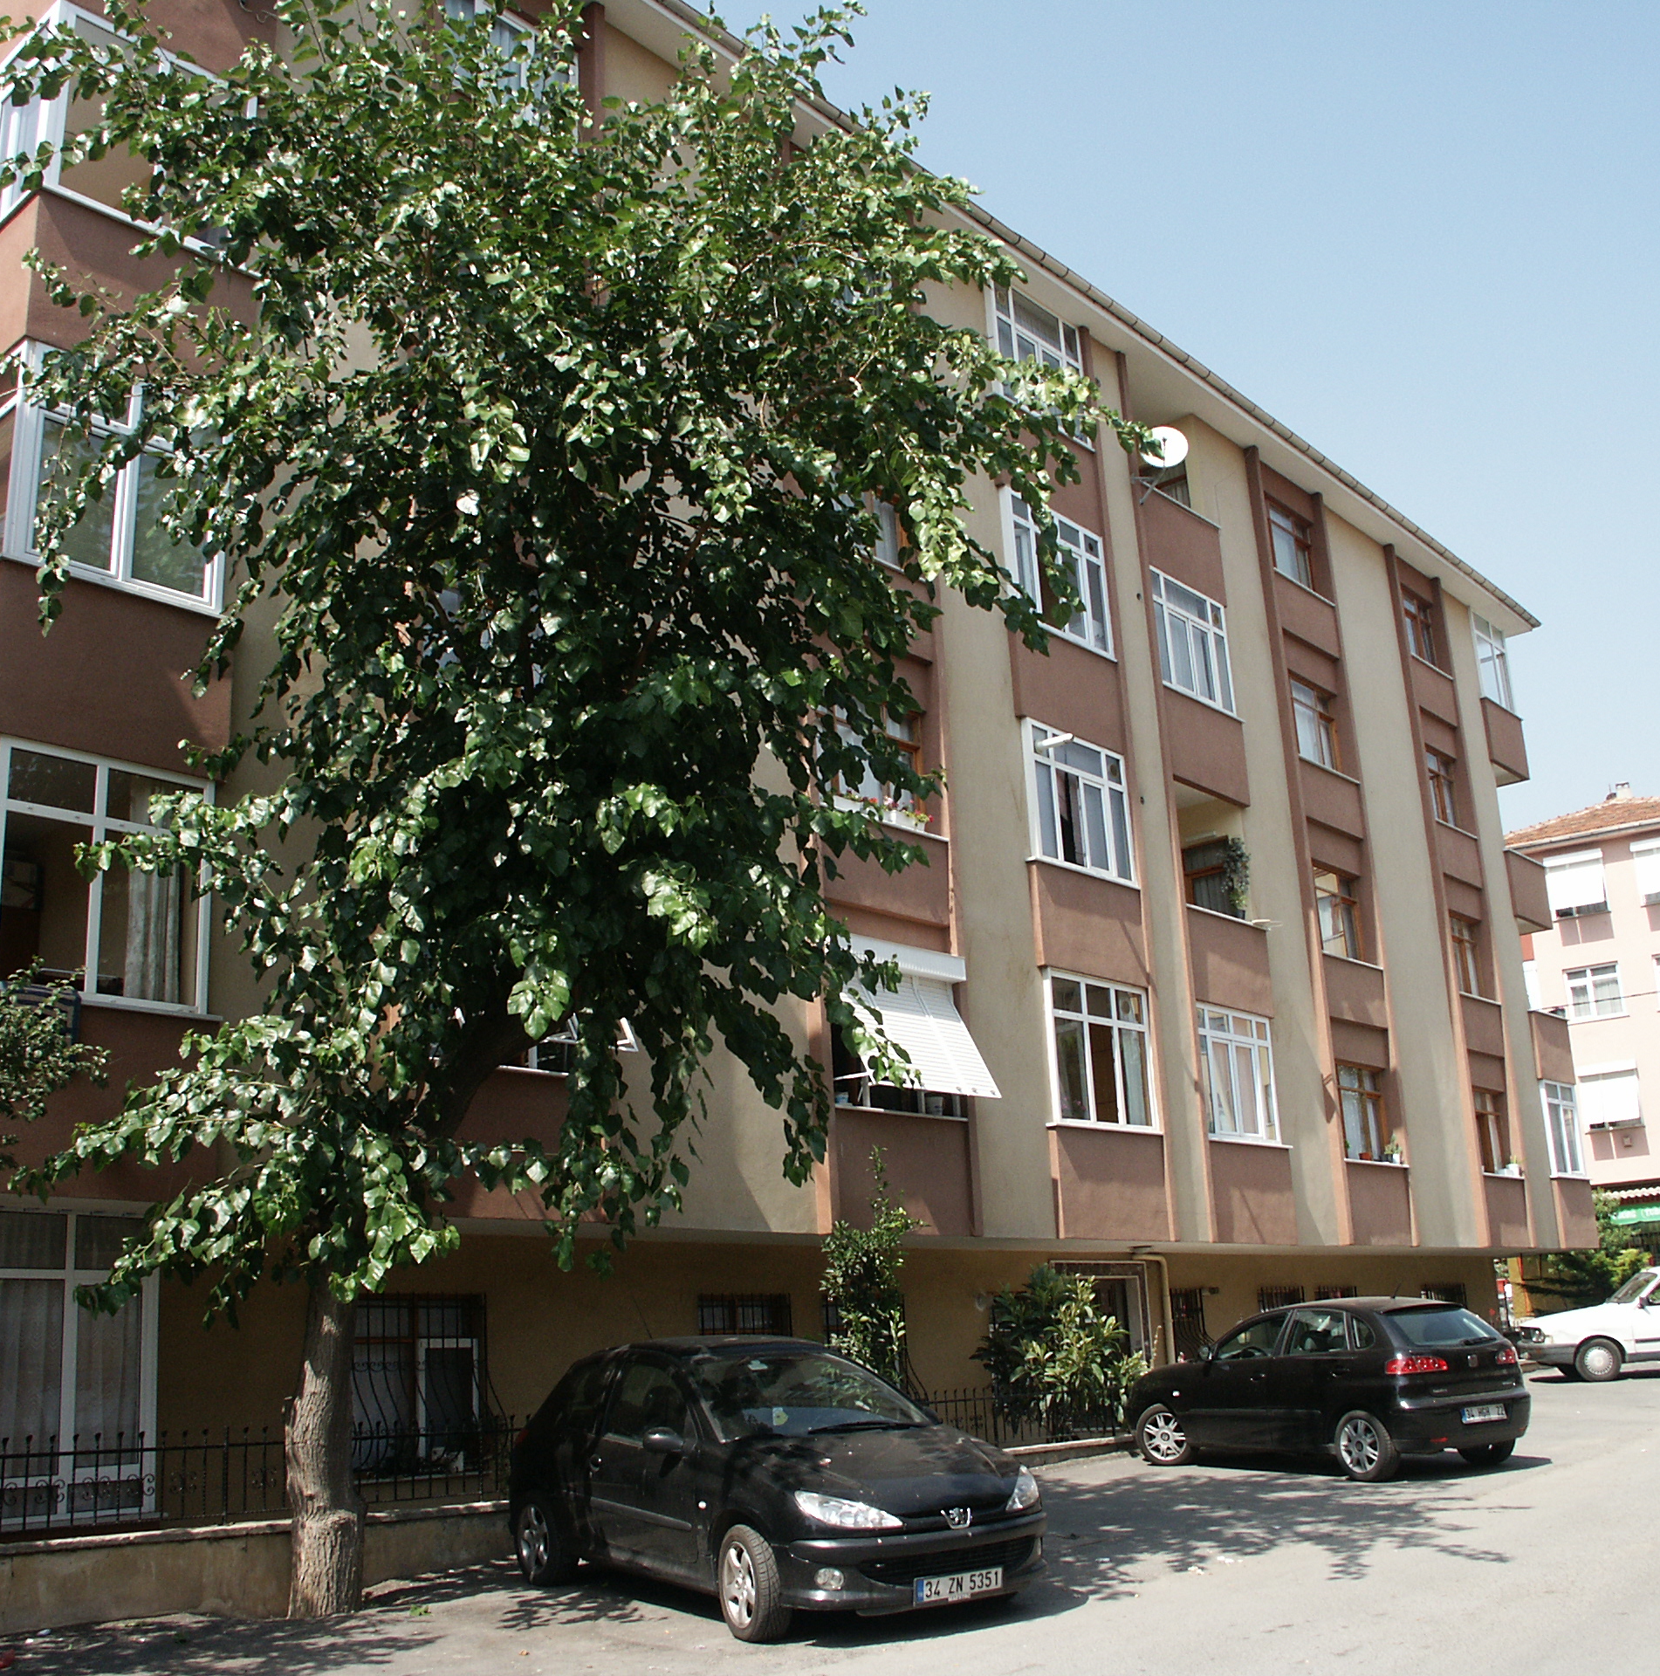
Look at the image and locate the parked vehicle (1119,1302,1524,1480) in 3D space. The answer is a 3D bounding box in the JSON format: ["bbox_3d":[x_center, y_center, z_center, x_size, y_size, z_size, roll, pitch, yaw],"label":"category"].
[{"bbox_3d":[4.434,5.058,16.749,1.700,1.440,3.950,7,-18,-31],"label":"parked vehicle"}]

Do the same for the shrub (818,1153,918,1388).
[{"bbox_3d":[0.348,4.151,16.022,0.850,2.790,0.850,-3,-17,0],"label":"shrub"}]

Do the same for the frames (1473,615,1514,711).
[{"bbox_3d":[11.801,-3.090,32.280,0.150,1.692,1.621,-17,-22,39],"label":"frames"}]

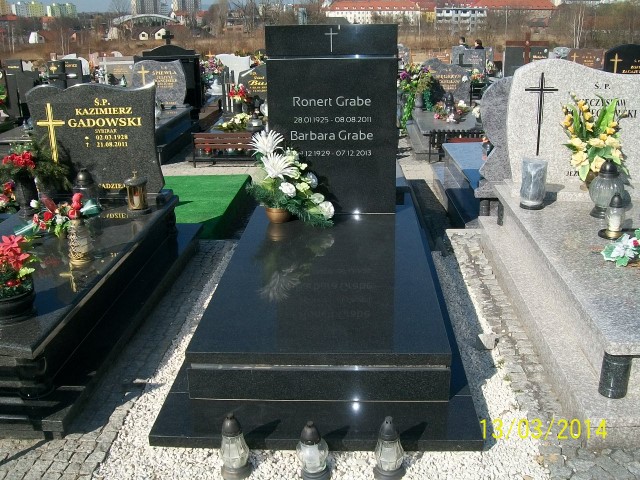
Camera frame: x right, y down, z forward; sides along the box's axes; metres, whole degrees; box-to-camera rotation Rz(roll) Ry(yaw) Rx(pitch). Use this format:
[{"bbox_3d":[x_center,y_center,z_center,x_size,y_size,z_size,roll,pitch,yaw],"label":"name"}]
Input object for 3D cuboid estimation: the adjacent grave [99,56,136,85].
[{"bbox_3d":[-3.716,-3.098,12.276,0.660,0.620,0.100,0,18,3],"label":"adjacent grave"}]

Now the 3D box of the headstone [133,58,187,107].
[{"bbox_3d":[-2.148,-2.105,8.923,0.680,0.640,0.090,0,18,3],"label":"headstone"}]

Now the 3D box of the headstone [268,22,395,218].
[{"bbox_3d":[0.078,-0.676,3.822,0.724,1.062,0.110,0,18,3],"label":"headstone"}]

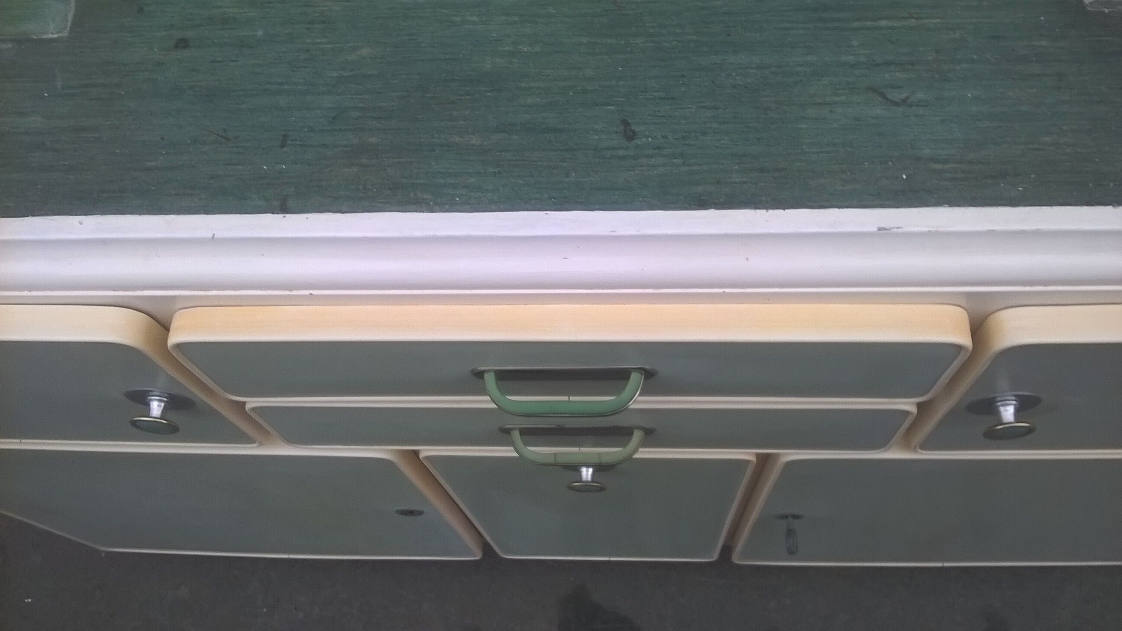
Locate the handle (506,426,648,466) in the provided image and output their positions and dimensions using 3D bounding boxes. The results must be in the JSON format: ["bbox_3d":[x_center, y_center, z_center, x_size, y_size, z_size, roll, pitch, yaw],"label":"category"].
[{"bbox_3d":[0.011,0.092,0.684,0.096,0.013,0.024,0,66,4],"label":"handle"}]

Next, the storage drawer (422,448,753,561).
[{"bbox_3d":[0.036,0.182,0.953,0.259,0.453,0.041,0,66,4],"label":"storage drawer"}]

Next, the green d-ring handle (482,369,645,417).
[{"bbox_3d":[0.002,0.046,0.581,0.097,0.013,0.024,0,66,4],"label":"green d-ring handle"}]

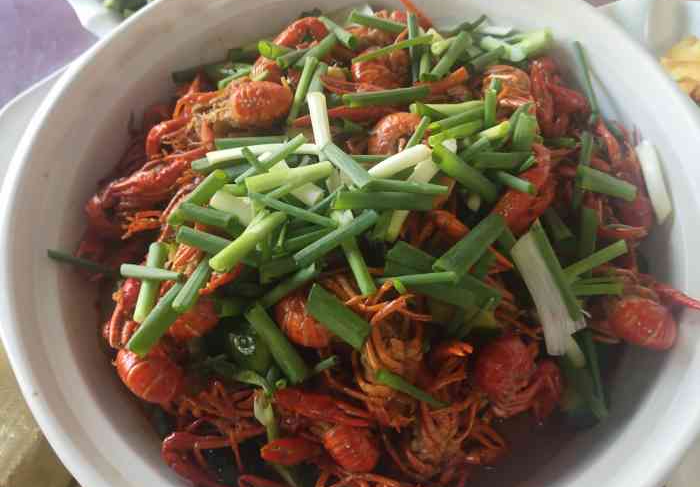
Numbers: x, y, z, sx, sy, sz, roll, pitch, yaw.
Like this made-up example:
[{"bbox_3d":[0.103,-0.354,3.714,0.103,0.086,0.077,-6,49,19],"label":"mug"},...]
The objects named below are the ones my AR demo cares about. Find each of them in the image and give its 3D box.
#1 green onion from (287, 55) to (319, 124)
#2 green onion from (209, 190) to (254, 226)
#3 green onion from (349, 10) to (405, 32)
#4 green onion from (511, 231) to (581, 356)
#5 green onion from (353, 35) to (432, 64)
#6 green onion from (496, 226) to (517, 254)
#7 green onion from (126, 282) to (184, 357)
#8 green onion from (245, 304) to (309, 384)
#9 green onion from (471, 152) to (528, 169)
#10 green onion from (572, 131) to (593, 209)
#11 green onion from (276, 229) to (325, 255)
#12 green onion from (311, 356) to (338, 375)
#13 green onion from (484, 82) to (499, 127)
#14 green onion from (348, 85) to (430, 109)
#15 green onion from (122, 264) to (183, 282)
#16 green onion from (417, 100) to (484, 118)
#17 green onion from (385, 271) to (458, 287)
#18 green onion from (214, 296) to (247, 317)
[{"bbox_3d":[-0.027,-0.084,0.441,0.006,0.006,0.046,12,62,7],"label":"green onion"},{"bbox_3d":[-0.054,-0.017,0.374,0.026,0.008,0.009,27,64,24],"label":"green onion"},{"bbox_3d":[0.015,-0.124,0.452,0.032,0.006,0.006,20,62,21],"label":"green onion"},{"bbox_3d":[0.092,0.022,0.388,0.016,0.009,0.060,-10,62,-5],"label":"green onion"},{"bbox_3d":[0.025,-0.110,0.457,0.048,0.004,0.004,-19,63,-9],"label":"green onion"},{"bbox_3d":[0.074,-0.002,0.382,0.006,0.006,0.019,-23,76,-11],"label":"green onion"},{"bbox_3d":[-0.085,0.032,0.357,0.008,0.008,0.036,30,77,18],"label":"green onion"},{"bbox_3d":[-0.034,0.046,0.369,0.008,0.007,0.038,-33,76,-15],"label":"green onion"},{"bbox_3d":[0.073,-0.040,0.396,0.030,0.007,0.007,-4,64,-9],"label":"green onion"},{"bbox_3d":[0.114,-0.036,0.398,0.005,0.004,0.049,13,60,8],"label":"green onion"},{"bbox_3d":[-0.021,-0.001,0.374,0.025,0.005,0.006,-23,66,-4],"label":"green onion"},{"bbox_3d":[-0.012,0.059,0.391,0.015,0.004,0.004,-30,65,-15],"label":"green onion"},{"bbox_3d":[0.075,-0.073,0.428,0.006,0.006,0.029,3,62,2],"label":"green onion"},{"bbox_3d":[0.019,-0.074,0.410,0.043,0.005,0.006,-9,64,-5],"label":"green onion"},{"bbox_3d":[-0.092,0.014,0.374,0.032,0.004,0.005,6,64,14],"label":"green onion"},{"bbox_3d":[0.049,-0.068,0.401,0.037,0.005,0.006,-4,59,-7],"label":"green onion"},{"bbox_3d":[0.032,0.017,0.369,0.035,0.004,0.005,-4,64,1],"label":"green onion"},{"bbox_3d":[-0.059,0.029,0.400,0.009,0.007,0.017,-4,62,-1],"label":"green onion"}]

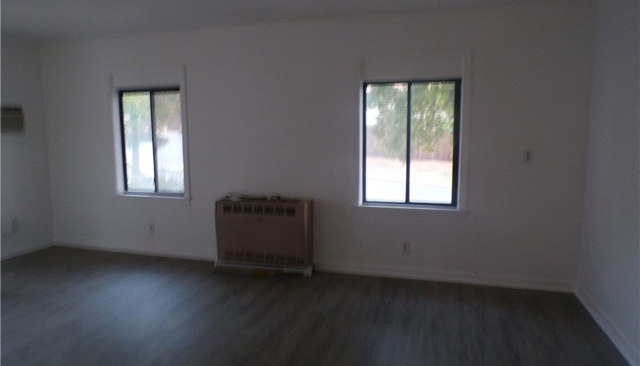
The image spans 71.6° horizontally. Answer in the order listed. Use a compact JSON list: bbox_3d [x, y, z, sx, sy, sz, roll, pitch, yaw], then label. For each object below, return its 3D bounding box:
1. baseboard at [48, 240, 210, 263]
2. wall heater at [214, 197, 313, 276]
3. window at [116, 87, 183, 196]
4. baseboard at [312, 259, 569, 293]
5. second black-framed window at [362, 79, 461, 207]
[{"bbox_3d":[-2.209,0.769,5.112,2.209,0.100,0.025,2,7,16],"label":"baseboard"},{"bbox_3d":[-0.561,0.529,4.495,0.973,0.713,0.220,2,7,16],"label":"wall heater"},{"bbox_3d":[-1.857,-0.451,4.956,0.850,1.170,0.080,2,7,16],"label":"window"},{"bbox_3d":[1.079,0.866,4.150,2.363,0.120,0.025,2,7,16],"label":"baseboard"},{"bbox_3d":[0.850,-0.364,4.165,0.903,1.160,0.080,2,7,16],"label":"second black-framed window"}]

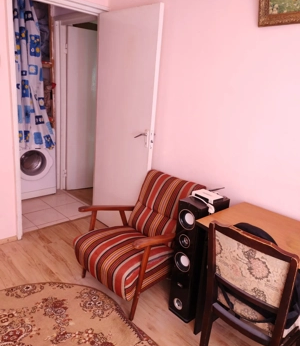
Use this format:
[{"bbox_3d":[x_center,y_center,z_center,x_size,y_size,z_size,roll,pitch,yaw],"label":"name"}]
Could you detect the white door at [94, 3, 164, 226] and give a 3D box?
[{"bbox_3d":[-0.255,-0.395,2.894,0.041,2.040,0.778,-11,22,-44],"label":"white door"}]

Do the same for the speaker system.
[{"bbox_3d":[0.316,0.544,2.040,0.294,0.785,0.167,-10,22,-42],"label":"speaker system"}]

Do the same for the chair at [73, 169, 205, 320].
[{"bbox_3d":[-0.061,0.452,2.279,0.780,0.775,0.627,-11,22,-43],"label":"chair"}]

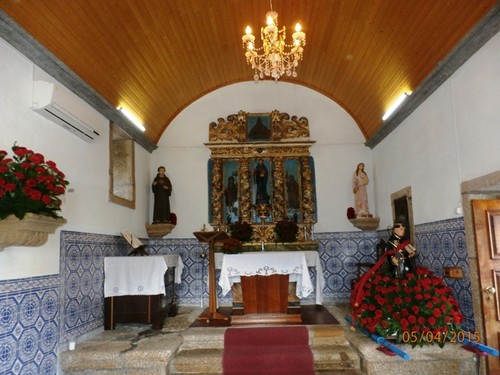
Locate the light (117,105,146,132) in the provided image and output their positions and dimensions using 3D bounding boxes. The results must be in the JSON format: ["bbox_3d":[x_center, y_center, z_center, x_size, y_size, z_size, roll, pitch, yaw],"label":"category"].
[{"bbox_3d":[-1.818,-1.034,5.608,0.073,0.073,1.196,-2,-9,3],"label":"light"}]

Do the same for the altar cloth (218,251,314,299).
[{"bbox_3d":[0.232,1.328,5.518,1.380,0.650,0.680,-3,-10,3],"label":"altar cloth"}]

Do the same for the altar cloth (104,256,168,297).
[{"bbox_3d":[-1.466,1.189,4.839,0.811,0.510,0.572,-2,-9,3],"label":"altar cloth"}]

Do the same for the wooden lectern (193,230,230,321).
[{"bbox_3d":[-0.543,1.253,5.181,0.490,1.230,0.420,-4,-10,9],"label":"wooden lectern"}]

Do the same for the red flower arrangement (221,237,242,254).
[{"bbox_3d":[-0.278,0.910,5.586,0.330,0.270,0.300,-3,-10,3],"label":"red flower arrangement"}]

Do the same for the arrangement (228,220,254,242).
[{"bbox_3d":[-0.153,0.793,6.507,0.440,0.390,0.380,-3,-10,3],"label":"arrangement"}]

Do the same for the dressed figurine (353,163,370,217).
[{"bbox_3d":[1.990,0.043,6.403,0.291,0.976,0.239,-1,-9,-5],"label":"dressed figurine"}]

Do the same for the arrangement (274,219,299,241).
[{"bbox_3d":[0.657,0.775,6.466,0.430,0.410,0.380,-3,-10,3],"label":"arrangement"}]

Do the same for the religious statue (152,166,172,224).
[{"bbox_3d":[-1.561,0.136,6.441,0.354,1.046,0.260,-1,-9,-5],"label":"religious statue"}]

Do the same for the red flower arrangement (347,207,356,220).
[{"bbox_3d":[1.777,0.458,6.293,0.177,0.229,0.177,-2,-9,3],"label":"red flower arrangement"}]

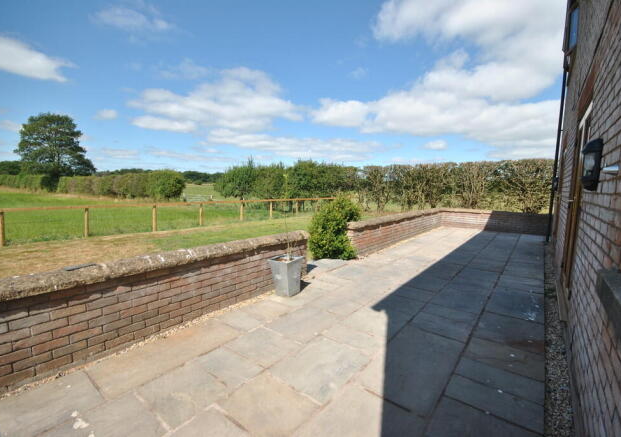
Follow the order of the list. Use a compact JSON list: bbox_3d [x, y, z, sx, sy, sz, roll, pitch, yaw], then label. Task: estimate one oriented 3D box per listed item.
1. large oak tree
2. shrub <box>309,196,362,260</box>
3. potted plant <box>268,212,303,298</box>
[{"bbox_3d":[-41.500,-10.676,44.204,10.300,12.535,10.300,-6,10,-42],"label":"large oak tree"},{"bbox_3d":[0.490,0.185,5.841,1.120,1.310,1.000,1,7,0],"label":"shrub"},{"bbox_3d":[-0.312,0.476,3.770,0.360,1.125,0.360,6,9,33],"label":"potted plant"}]

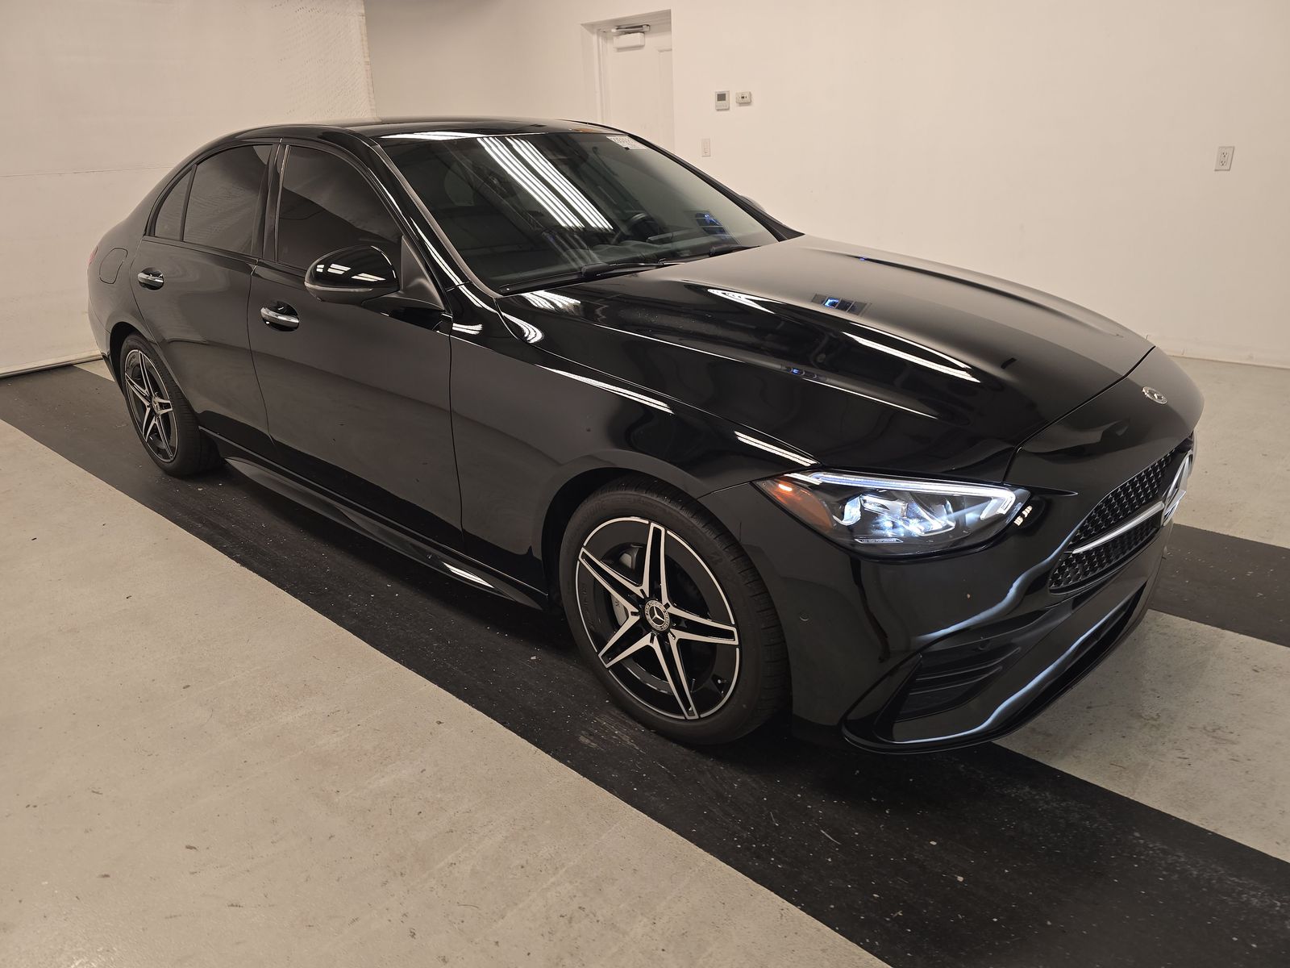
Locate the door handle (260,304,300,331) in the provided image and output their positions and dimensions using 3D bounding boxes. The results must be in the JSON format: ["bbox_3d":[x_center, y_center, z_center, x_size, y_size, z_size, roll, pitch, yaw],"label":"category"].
[{"bbox_3d":[-1.111,-0.521,2.670,0.235,0.070,0.060,17,28,38],"label":"door handle"}]

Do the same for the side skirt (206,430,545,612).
[{"bbox_3d":[-1.006,0.075,2.901,2.060,0.155,0.110,17,28,38],"label":"side skirt"}]

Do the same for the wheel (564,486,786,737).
[{"bbox_3d":[0.087,0.276,2.025,0.660,0.655,0.225,17,28,38],"label":"wheel"}]

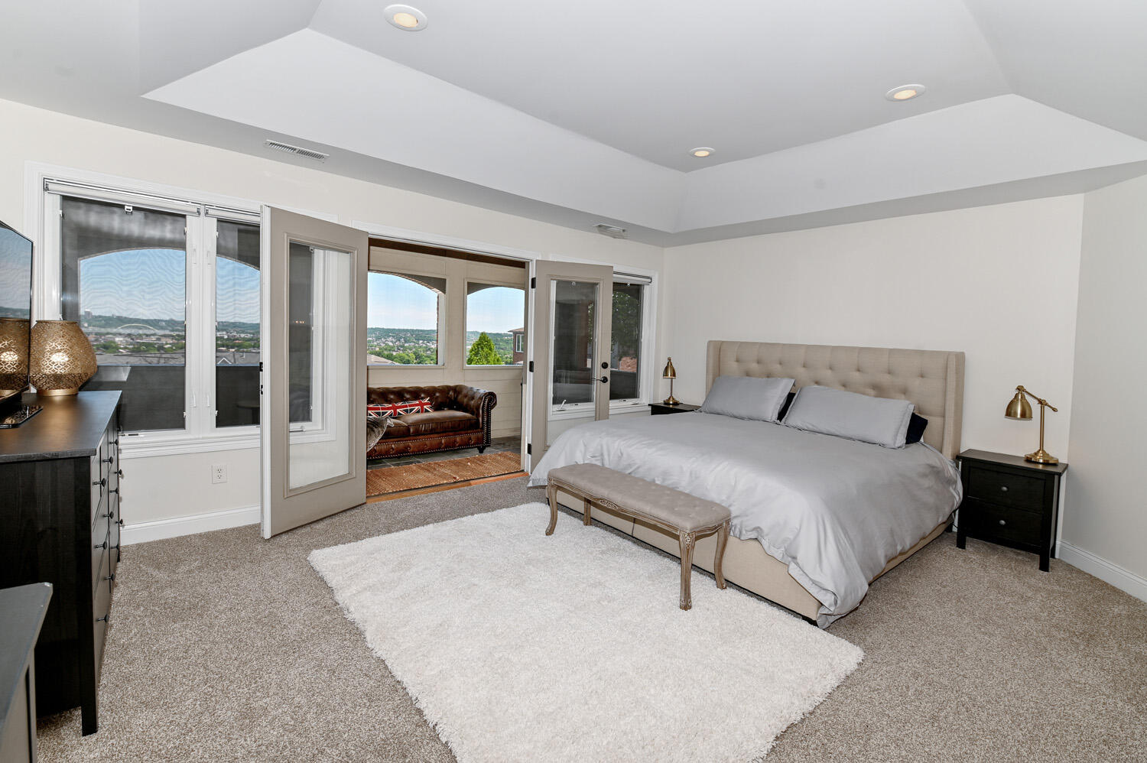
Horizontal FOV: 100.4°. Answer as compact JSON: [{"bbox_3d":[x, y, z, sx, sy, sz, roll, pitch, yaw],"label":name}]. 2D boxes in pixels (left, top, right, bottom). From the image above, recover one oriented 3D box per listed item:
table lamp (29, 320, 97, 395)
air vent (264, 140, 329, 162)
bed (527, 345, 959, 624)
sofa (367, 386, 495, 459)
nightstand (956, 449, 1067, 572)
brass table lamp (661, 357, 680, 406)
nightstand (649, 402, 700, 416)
[{"bbox_3d":[-2.689,-0.122,2.480,0.285,0.373,0.285,7,7,42],"label":"table lamp"},{"bbox_3d":[-1.746,-1.432,2.982,0.350,0.030,0.170,-1,6,-38],"label":"air vent"},{"bbox_3d":[1.380,0.400,3.799,2.270,1.390,2.240,-1,6,-40],"label":"bed"},{"bbox_3d":[-1.966,0.462,5.396,2.050,0.740,0.880,-1,6,-38],"label":"sofa"},{"bbox_3d":[3.055,0.885,3.359,0.385,0.655,0.535,-2,7,-42],"label":"nightstand"},{"bbox_3d":[1.171,-0.002,5.621,0.175,0.550,0.360,4,5,17],"label":"brass table lamp"},{"bbox_3d":[1.218,0.615,5.507,0.385,0.655,0.535,-2,7,-42],"label":"nightstand"}]

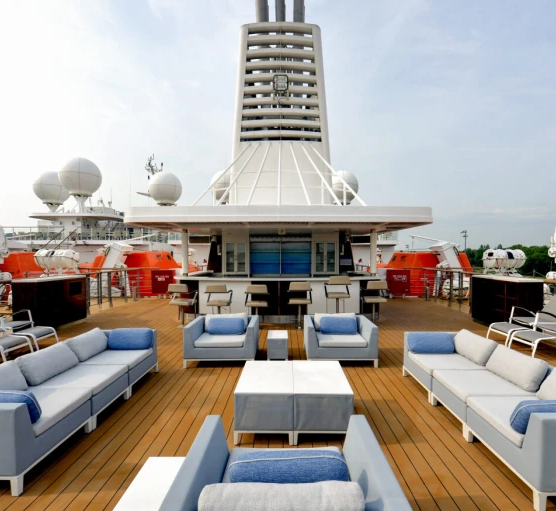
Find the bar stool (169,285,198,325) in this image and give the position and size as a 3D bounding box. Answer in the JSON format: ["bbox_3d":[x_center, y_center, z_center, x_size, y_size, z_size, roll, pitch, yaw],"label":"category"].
[{"bbox_3d":[-2.200,1.159,6.950,0.540,1.015,0.540,0,0,6],"label":"bar stool"}]

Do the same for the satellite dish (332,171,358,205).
[{"bbox_3d":[6.880,-6.950,31.000,3.050,3.700,3.050,0,0,0],"label":"satellite dish"}]

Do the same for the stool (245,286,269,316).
[{"bbox_3d":[-0.465,1.133,6.680,0.520,0.980,0.530,0,0,1],"label":"stool"}]

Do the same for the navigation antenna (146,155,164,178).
[{"bbox_3d":[-18.900,-13.700,46.000,2.800,3.800,2.000,0,0,1],"label":"navigation antenna"}]

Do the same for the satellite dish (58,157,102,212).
[{"bbox_3d":[-18.500,-6.600,28.000,3.500,5.200,3.500,0,0,0],"label":"satellite dish"}]

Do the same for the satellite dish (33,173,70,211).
[{"bbox_3d":[-26.740,-8.000,35.400,3.650,3.750,3.650,0,0,1],"label":"satellite dish"}]

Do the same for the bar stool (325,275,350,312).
[{"bbox_3d":[1.370,1.063,6.850,0.540,1.205,0.540,0,0,1],"label":"bar stool"}]

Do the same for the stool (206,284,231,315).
[{"bbox_3d":[-1.340,1.161,6.900,0.540,1.010,0.540,0,0,4],"label":"stool"}]

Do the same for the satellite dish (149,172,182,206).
[{"bbox_3d":[-13.250,-7.800,35.400,3.650,3.750,3.650,0,0,0],"label":"satellite dish"}]

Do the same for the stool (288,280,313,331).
[{"bbox_3d":[0.500,1.131,6.830,0.540,1.070,0.540,0,0,1],"label":"stool"}]

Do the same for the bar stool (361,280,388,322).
[{"bbox_3d":[2.170,1.093,6.680,0.530,1.060,0.530,0,0,-5],"label":"bar stool"}]

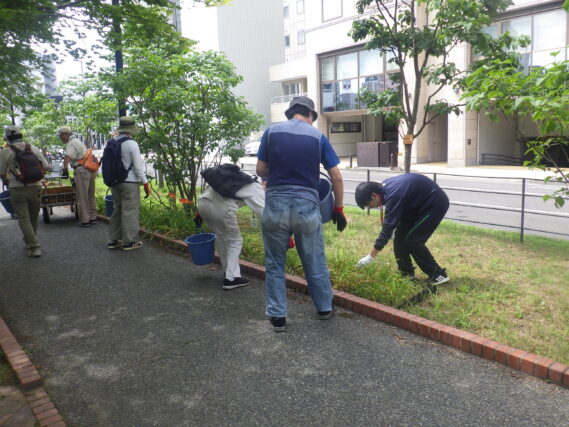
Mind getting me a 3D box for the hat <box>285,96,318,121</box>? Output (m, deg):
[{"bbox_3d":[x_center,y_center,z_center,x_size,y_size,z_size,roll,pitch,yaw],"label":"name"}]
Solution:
[{"bbox_3d":[0.127,-0.780,3.435,0.250,0.140,0.280,1,-6,15],"label":"hat"}]

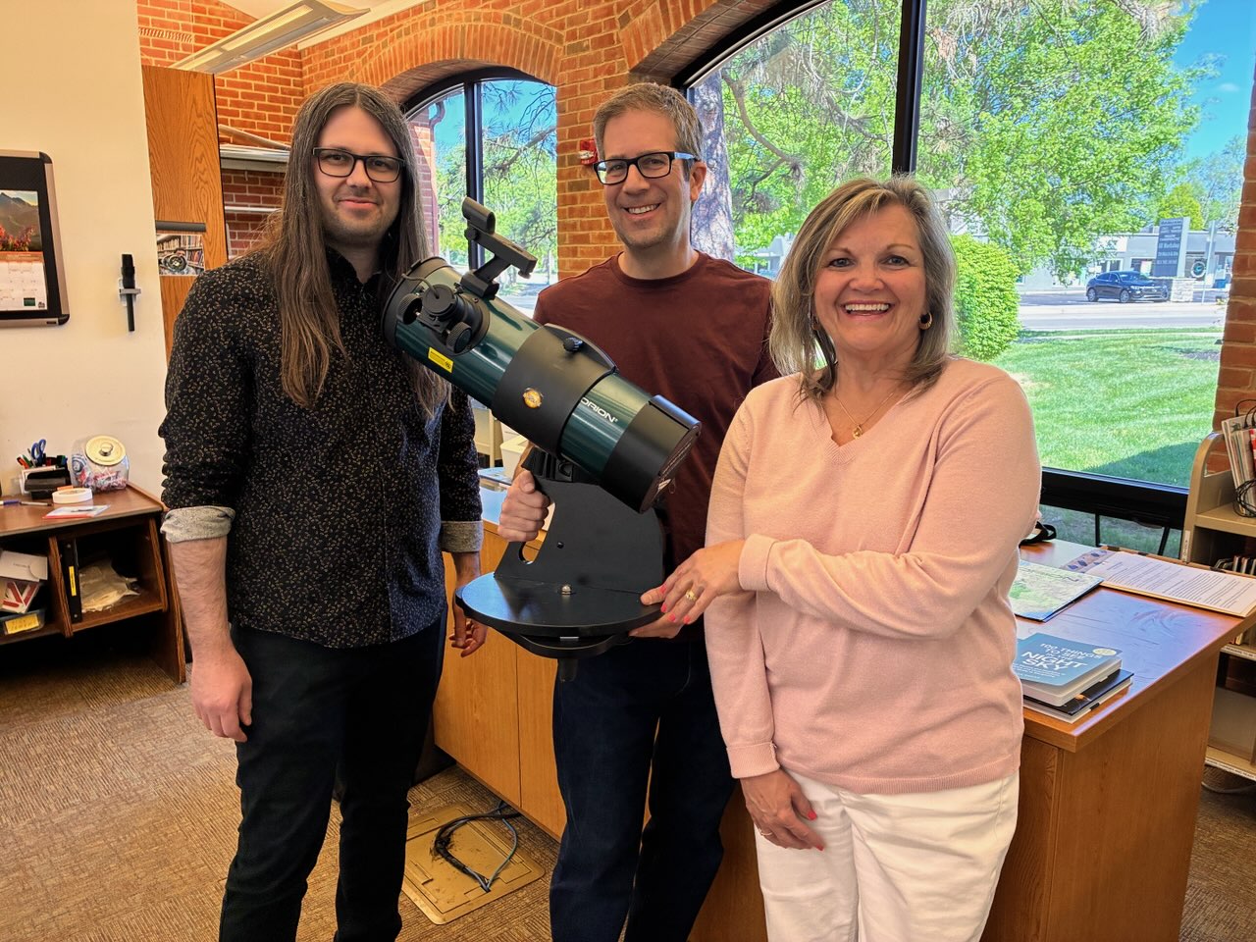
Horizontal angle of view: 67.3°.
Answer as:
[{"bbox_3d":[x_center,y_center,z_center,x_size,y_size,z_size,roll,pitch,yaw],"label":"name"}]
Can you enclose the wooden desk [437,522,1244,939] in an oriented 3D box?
[{"bbox_3d":[0.334,0.515,2.260,0.870,0.775,1.800,-10,16,-39],"label":"wooden desk"}]

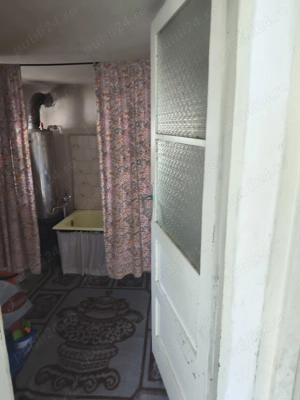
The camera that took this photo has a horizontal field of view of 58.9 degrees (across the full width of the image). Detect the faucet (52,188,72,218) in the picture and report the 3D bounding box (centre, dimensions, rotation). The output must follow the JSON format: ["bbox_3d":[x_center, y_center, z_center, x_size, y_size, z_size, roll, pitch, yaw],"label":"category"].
[{"bbox_3d":[-0.990,0.040,3.000,0.140,0.320,0.200,11,17,41],"label":"faucet"}]

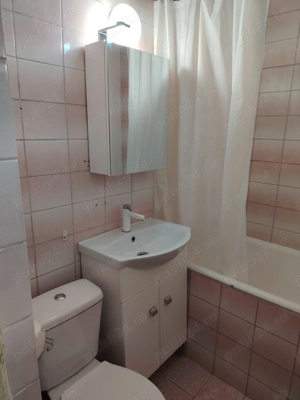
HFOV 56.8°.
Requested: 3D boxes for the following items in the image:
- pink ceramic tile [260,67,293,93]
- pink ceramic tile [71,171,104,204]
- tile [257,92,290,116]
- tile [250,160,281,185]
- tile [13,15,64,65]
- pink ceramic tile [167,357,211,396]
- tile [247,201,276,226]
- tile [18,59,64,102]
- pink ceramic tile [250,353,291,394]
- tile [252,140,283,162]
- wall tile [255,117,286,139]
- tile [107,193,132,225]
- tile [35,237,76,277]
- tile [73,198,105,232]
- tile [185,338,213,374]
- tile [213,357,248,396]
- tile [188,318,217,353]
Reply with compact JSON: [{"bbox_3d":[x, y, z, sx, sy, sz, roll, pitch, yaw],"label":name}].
[{"bbox_3d":[0.819,-0.783,1.801,0.200,0.150,0.010,13,19,40],"label":"pink ceramic tile"},{"bbox_3d":[-0.314,-0.073,1.400,0.010,0.150,0.200,13,19,41],"label":"pink ceramic tile"},{"bbox_3d":[0.824,-0.642,1.855,0.200,0.150,0.010,13,19,41],"label":"tile"},{"bbox_3d":[0.810,-0.193,1.949,0.200,0.150,0.010,13,19,40],"label":"tile"},{"bbox_3d":[-0.437,-0.628,1.098,0.010,0.150,0.198,13,19,40],"label":"tile"},{"bbox_3d":[0.229,1.034,1.634,0.199,0.010,0.202,13,19,40],"label":"pink ceramic tile"},{"bbox_3d":[0.813,0.102,2.042,0.200,0.150,0.010,13,19,41],"label":"tile"},{"bbox_3d":[-0.440,-0.481,1.137,0.010,0.150,0.200,13,19,40],"label":"tile"},{"bbox_3d":[0.604,0.871,1.395,0.198,0.150,0.010,13,19,40],"label":"pink ceramic tile"},{"bbox_3d":[0.820,-0.344,1.930,0.200,0.150,0.010,13,19,41],"label":"tile"},{"bbox_3d":[0.822,-0.493,1.893,0.200,0.150,0.010,13,19,41],"label":"wall tile"},{"bbox_3d":[-0.180,0.040,1.575,0.010,0.150,0.200,13,19,40],"label":"tile"},{"bbox_3d":[-0.451,0.256,1.323,0.010,0.150,0.198,13,19,40],"label":"tile"},{"bbox_3d":[-0.315,0.074,1.430,0.010,0.150,0.198,13,19,40],"label":"tile"},{"bbox_3d":[0.302,0.942,1.689,0.200,0.138,0.010,13,19,40],"label":"tile"},{"bbox_3d":[0.451,0.977,1.560,0.200,0.138,0.010,13,19,40],"label":"tile"},{"bbox_3d":[0.314,0.810,1.670,0.200,0.150,0.010,13,19,41],"label":"tile"}]

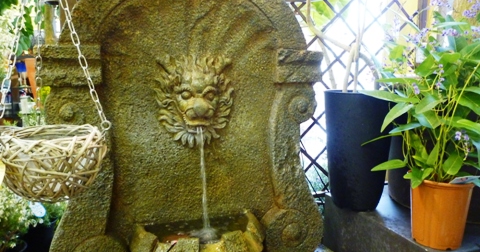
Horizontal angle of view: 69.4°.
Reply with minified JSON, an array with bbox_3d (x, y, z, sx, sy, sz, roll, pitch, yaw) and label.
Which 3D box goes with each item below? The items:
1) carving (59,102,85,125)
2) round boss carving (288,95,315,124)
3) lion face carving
[{"bbox_3d":[-0.481,-0.032,0.996,0.073,0.075,0.040,-3,8,-20],"label":"carving"},{"bbox_3d":[0.229,-0.059,1.258,0.108,0.110,0.040,-3,8,-20],"label":"round boss carving"},{"bbox_3d":[-0.136,-0.078,1.135,0.271,0.309,0.110,-3,8,-20],"label":"lion face carving"}]

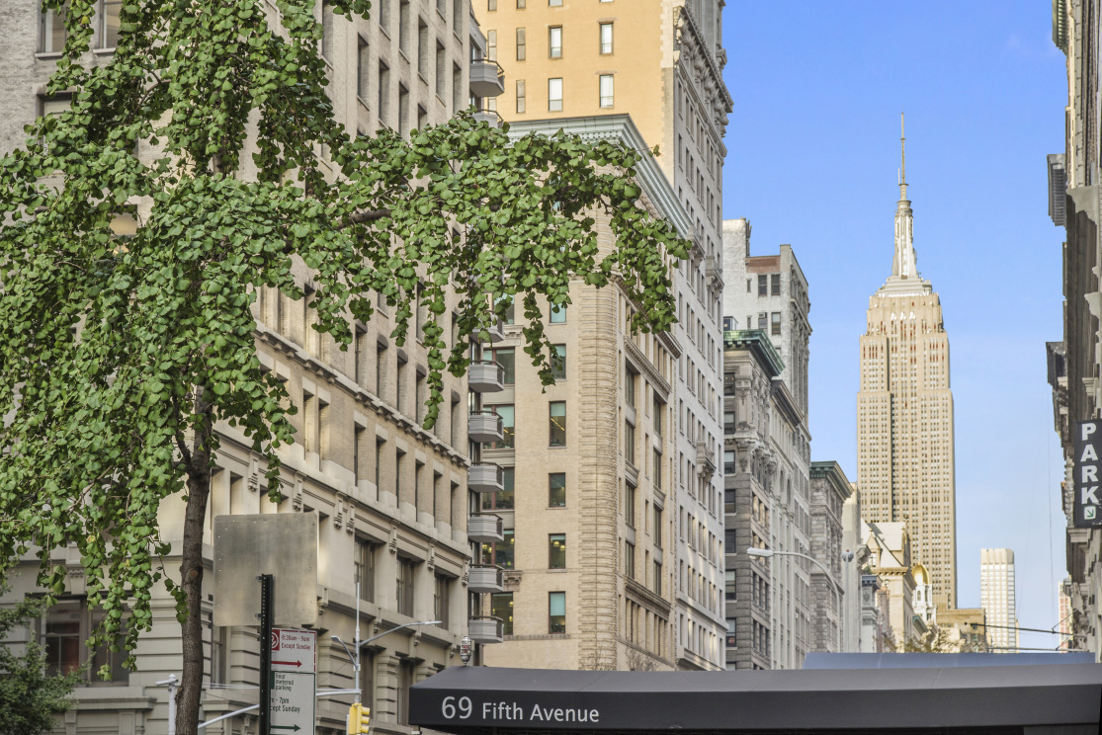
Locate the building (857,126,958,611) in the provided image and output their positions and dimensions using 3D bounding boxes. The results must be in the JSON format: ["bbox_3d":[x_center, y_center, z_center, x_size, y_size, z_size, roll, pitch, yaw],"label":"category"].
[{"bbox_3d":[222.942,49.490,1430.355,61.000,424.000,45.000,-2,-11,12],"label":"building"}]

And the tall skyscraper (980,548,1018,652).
[{"bbox_3d":[320.860,215.262,1636.110,25.000,173.000,27.000,-2,-11,12],"label":"tall skyscraper"}]

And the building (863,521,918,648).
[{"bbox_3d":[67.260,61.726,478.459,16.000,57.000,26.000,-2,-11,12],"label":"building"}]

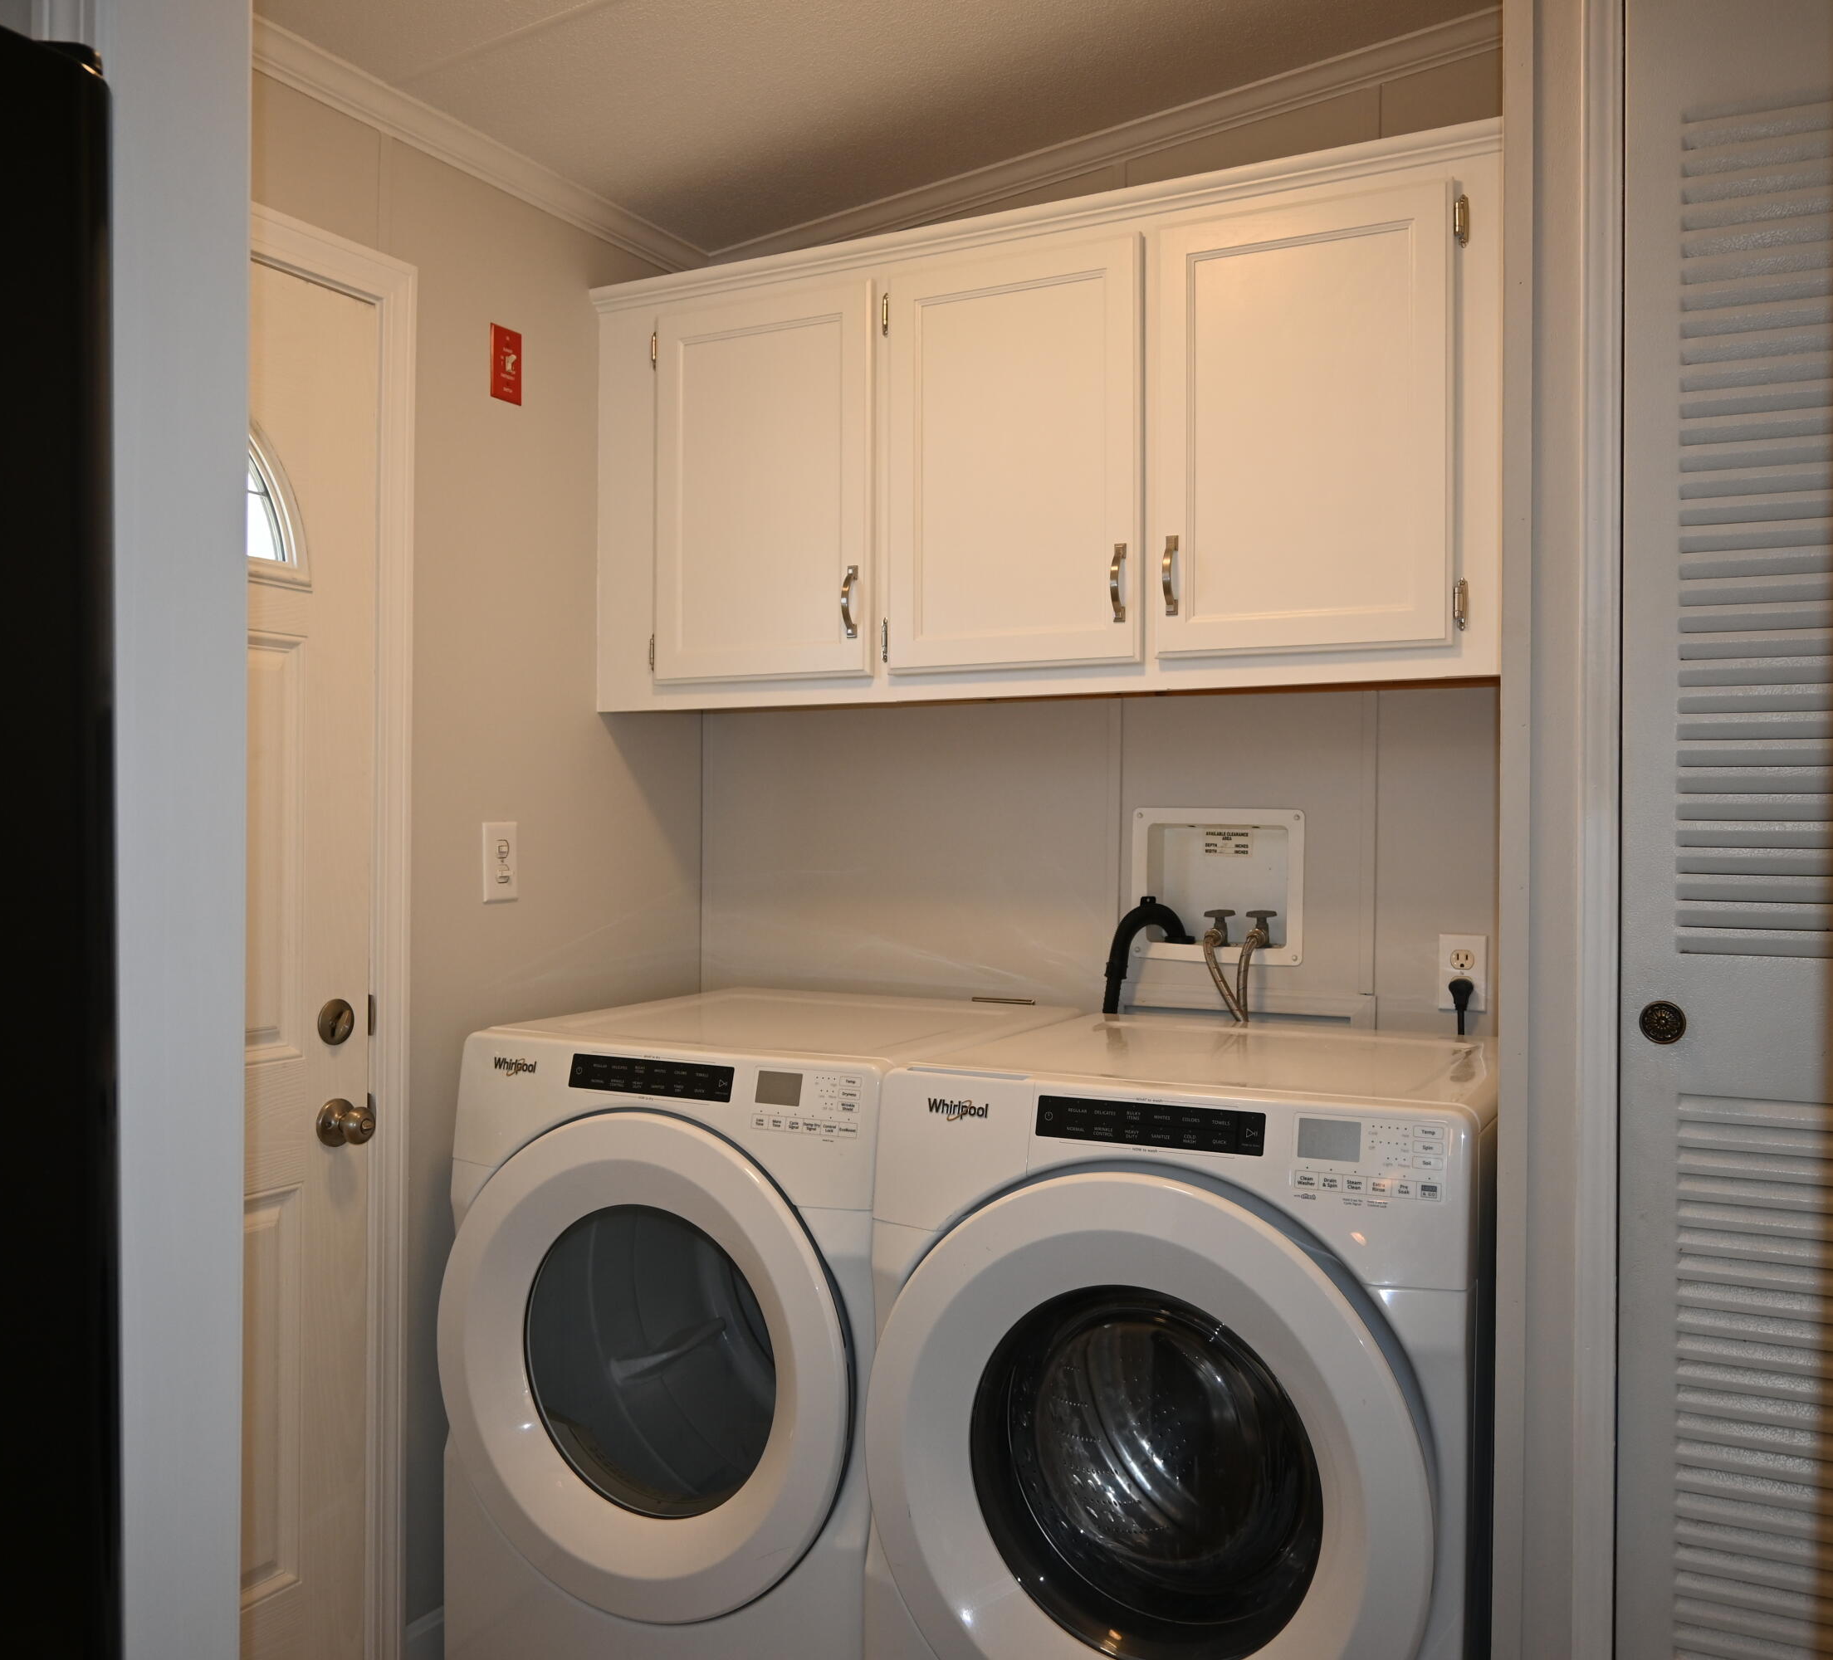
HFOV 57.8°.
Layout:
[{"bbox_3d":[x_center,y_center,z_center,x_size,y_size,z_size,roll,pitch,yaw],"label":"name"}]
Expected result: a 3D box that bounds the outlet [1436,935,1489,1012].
[{"bbox_3d":[0.806,0.212,2.447,0.069,0.113,0.011,0,0,29],"label":"outlet"}]

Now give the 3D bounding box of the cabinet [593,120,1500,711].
[{"bbox_3d":[0.199,-0.555,2.605,1.535,0.716,0.324,0,0,29],"label":"cabinet"}]

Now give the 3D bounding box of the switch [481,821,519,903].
[{"bbox_3d":[-0.657,0.050,2.634,0.012,0.121,0.077,0,0,29],"label":"switch"}]

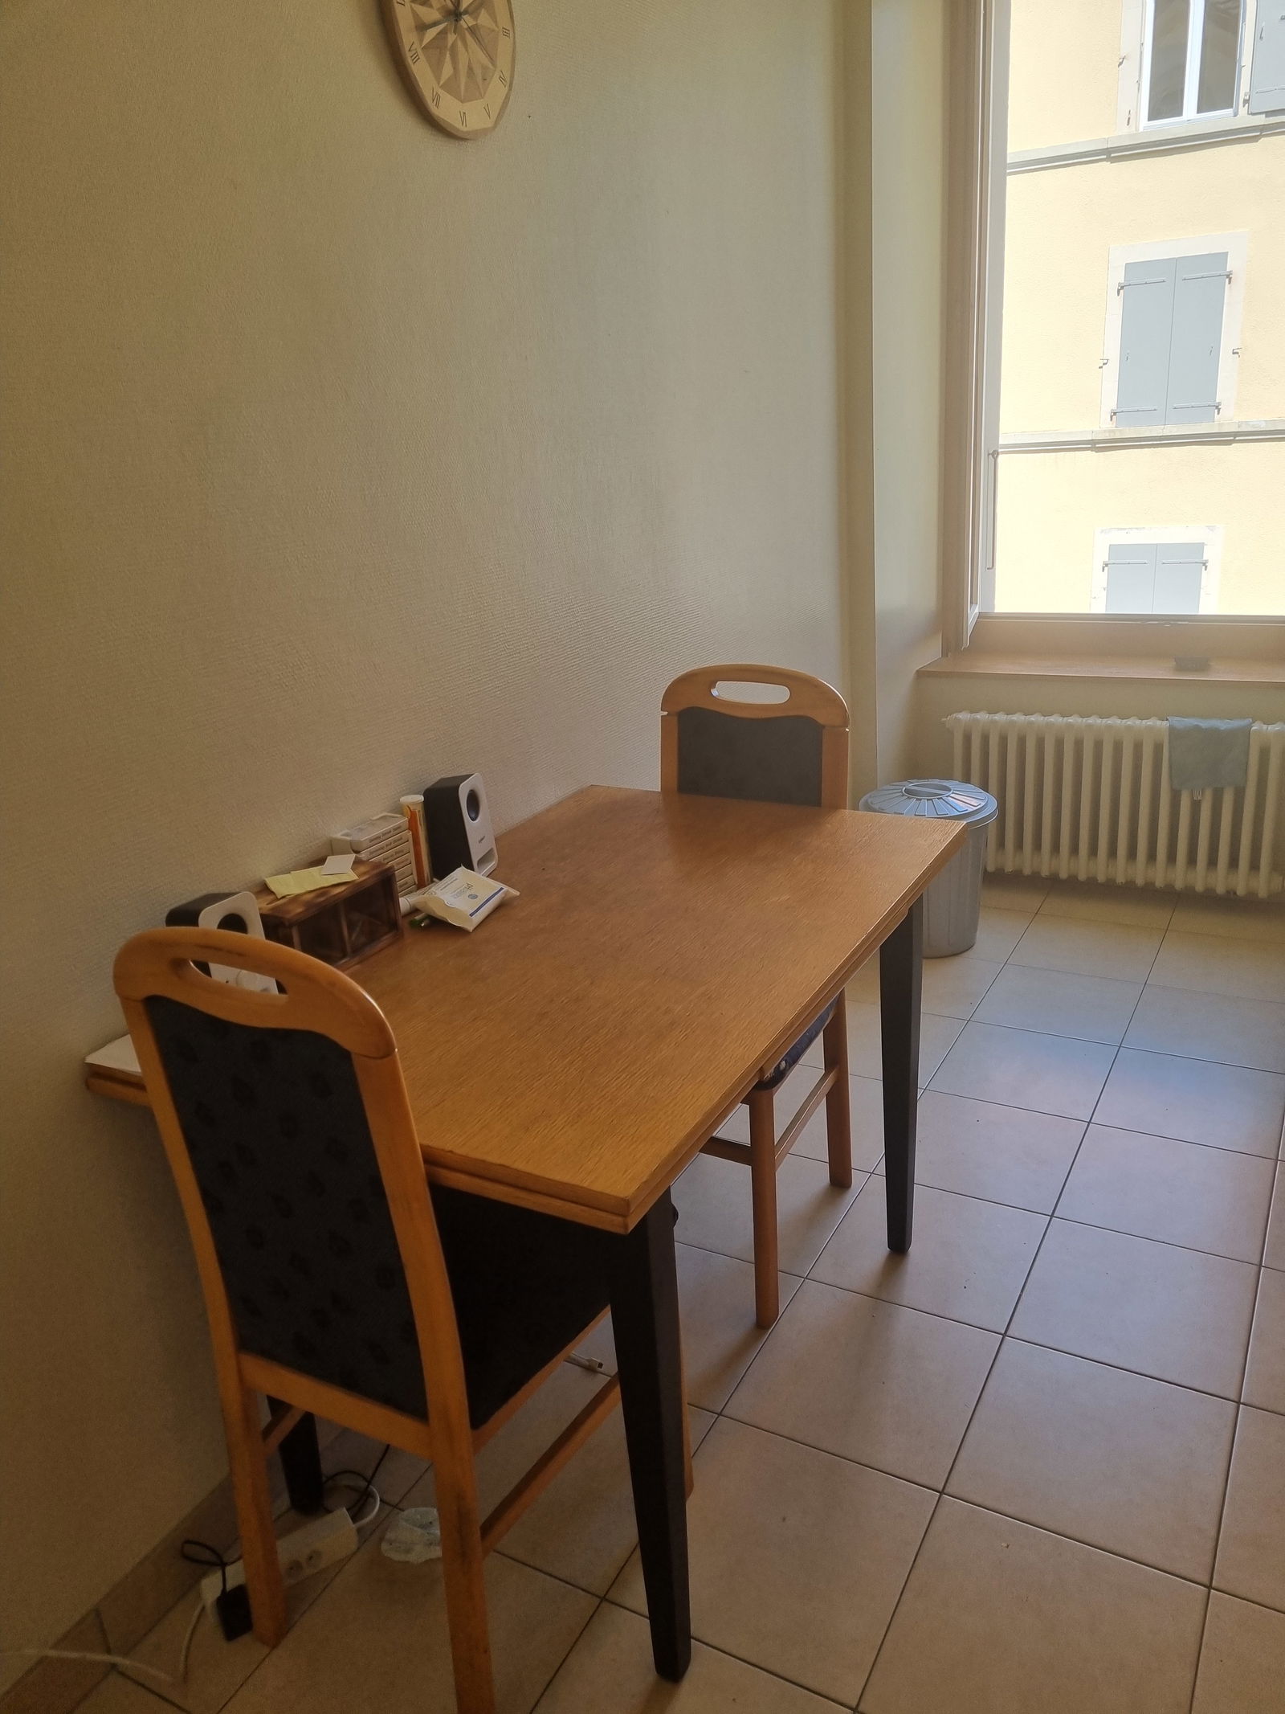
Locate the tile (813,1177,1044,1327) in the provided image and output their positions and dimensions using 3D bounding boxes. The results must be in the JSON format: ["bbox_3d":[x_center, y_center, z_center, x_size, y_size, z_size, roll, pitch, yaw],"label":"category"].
[{"bbox_3d":[0.503,0.681,2.232,0.333,0.010,0.333,7,23,28],"label":"tile"}]

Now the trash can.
[{"bbox_3d":[0.744,0.024,3.360,0.348,0.418,0.348,-4,20,1],"label":"trash can"}]

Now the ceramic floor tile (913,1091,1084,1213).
[{"bbox_3d":[0.665,0.570,2.505,0.333,0.010,0.333,7,23,28],"label":"ceramic floor tile"}]

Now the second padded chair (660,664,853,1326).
[{"bbox_3d":[0.109,0.205,2.175,0.415,0.976,0.480,7,23,28],"label":"second padded chair"}]

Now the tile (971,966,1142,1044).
[{"bbox_3d":[0.989,0.347,3.050,0.333,0.010,0.333,7,23,28],"label":"tile"}]

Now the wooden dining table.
[{"bbox_3d":[-0.031,0.440,1.889,0.698,0.750,1.100,7,23,28],"label":"wooden dining table"}]

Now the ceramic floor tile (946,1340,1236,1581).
[{"bbox_3d":[0.635,0.830,1.800,0.333,0.010,0.333,7,23,28],"label":"ceramic floor tile"}]

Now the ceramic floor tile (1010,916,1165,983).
[{"bbox_3d":[1.151,0.236,3.322,0.333,0.010,0.333,7,23,28],"label":"ceramic floor tile"}]

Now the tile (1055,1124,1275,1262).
[{"bbox_3d":[0.959,0.607,2.345,0.333,0.010,0.333,7,23,28],"label":"tile"}]

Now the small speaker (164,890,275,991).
[{"bbox_3d":[-0.503,0.119,1.538,0.079,0.155,0.086,8,23,31],"label":"small speaker"}]

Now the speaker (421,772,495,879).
[{"bbox_3d":[-0.276,-0.045,1.943,0.079,0.155,0.086,2,21,16],"label":"speaker"}]

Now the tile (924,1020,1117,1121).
[{"bbox_3d":[0.827,0.459,2.777,0.333,0.010,0.333,7,23,28],"label":"tile"}]

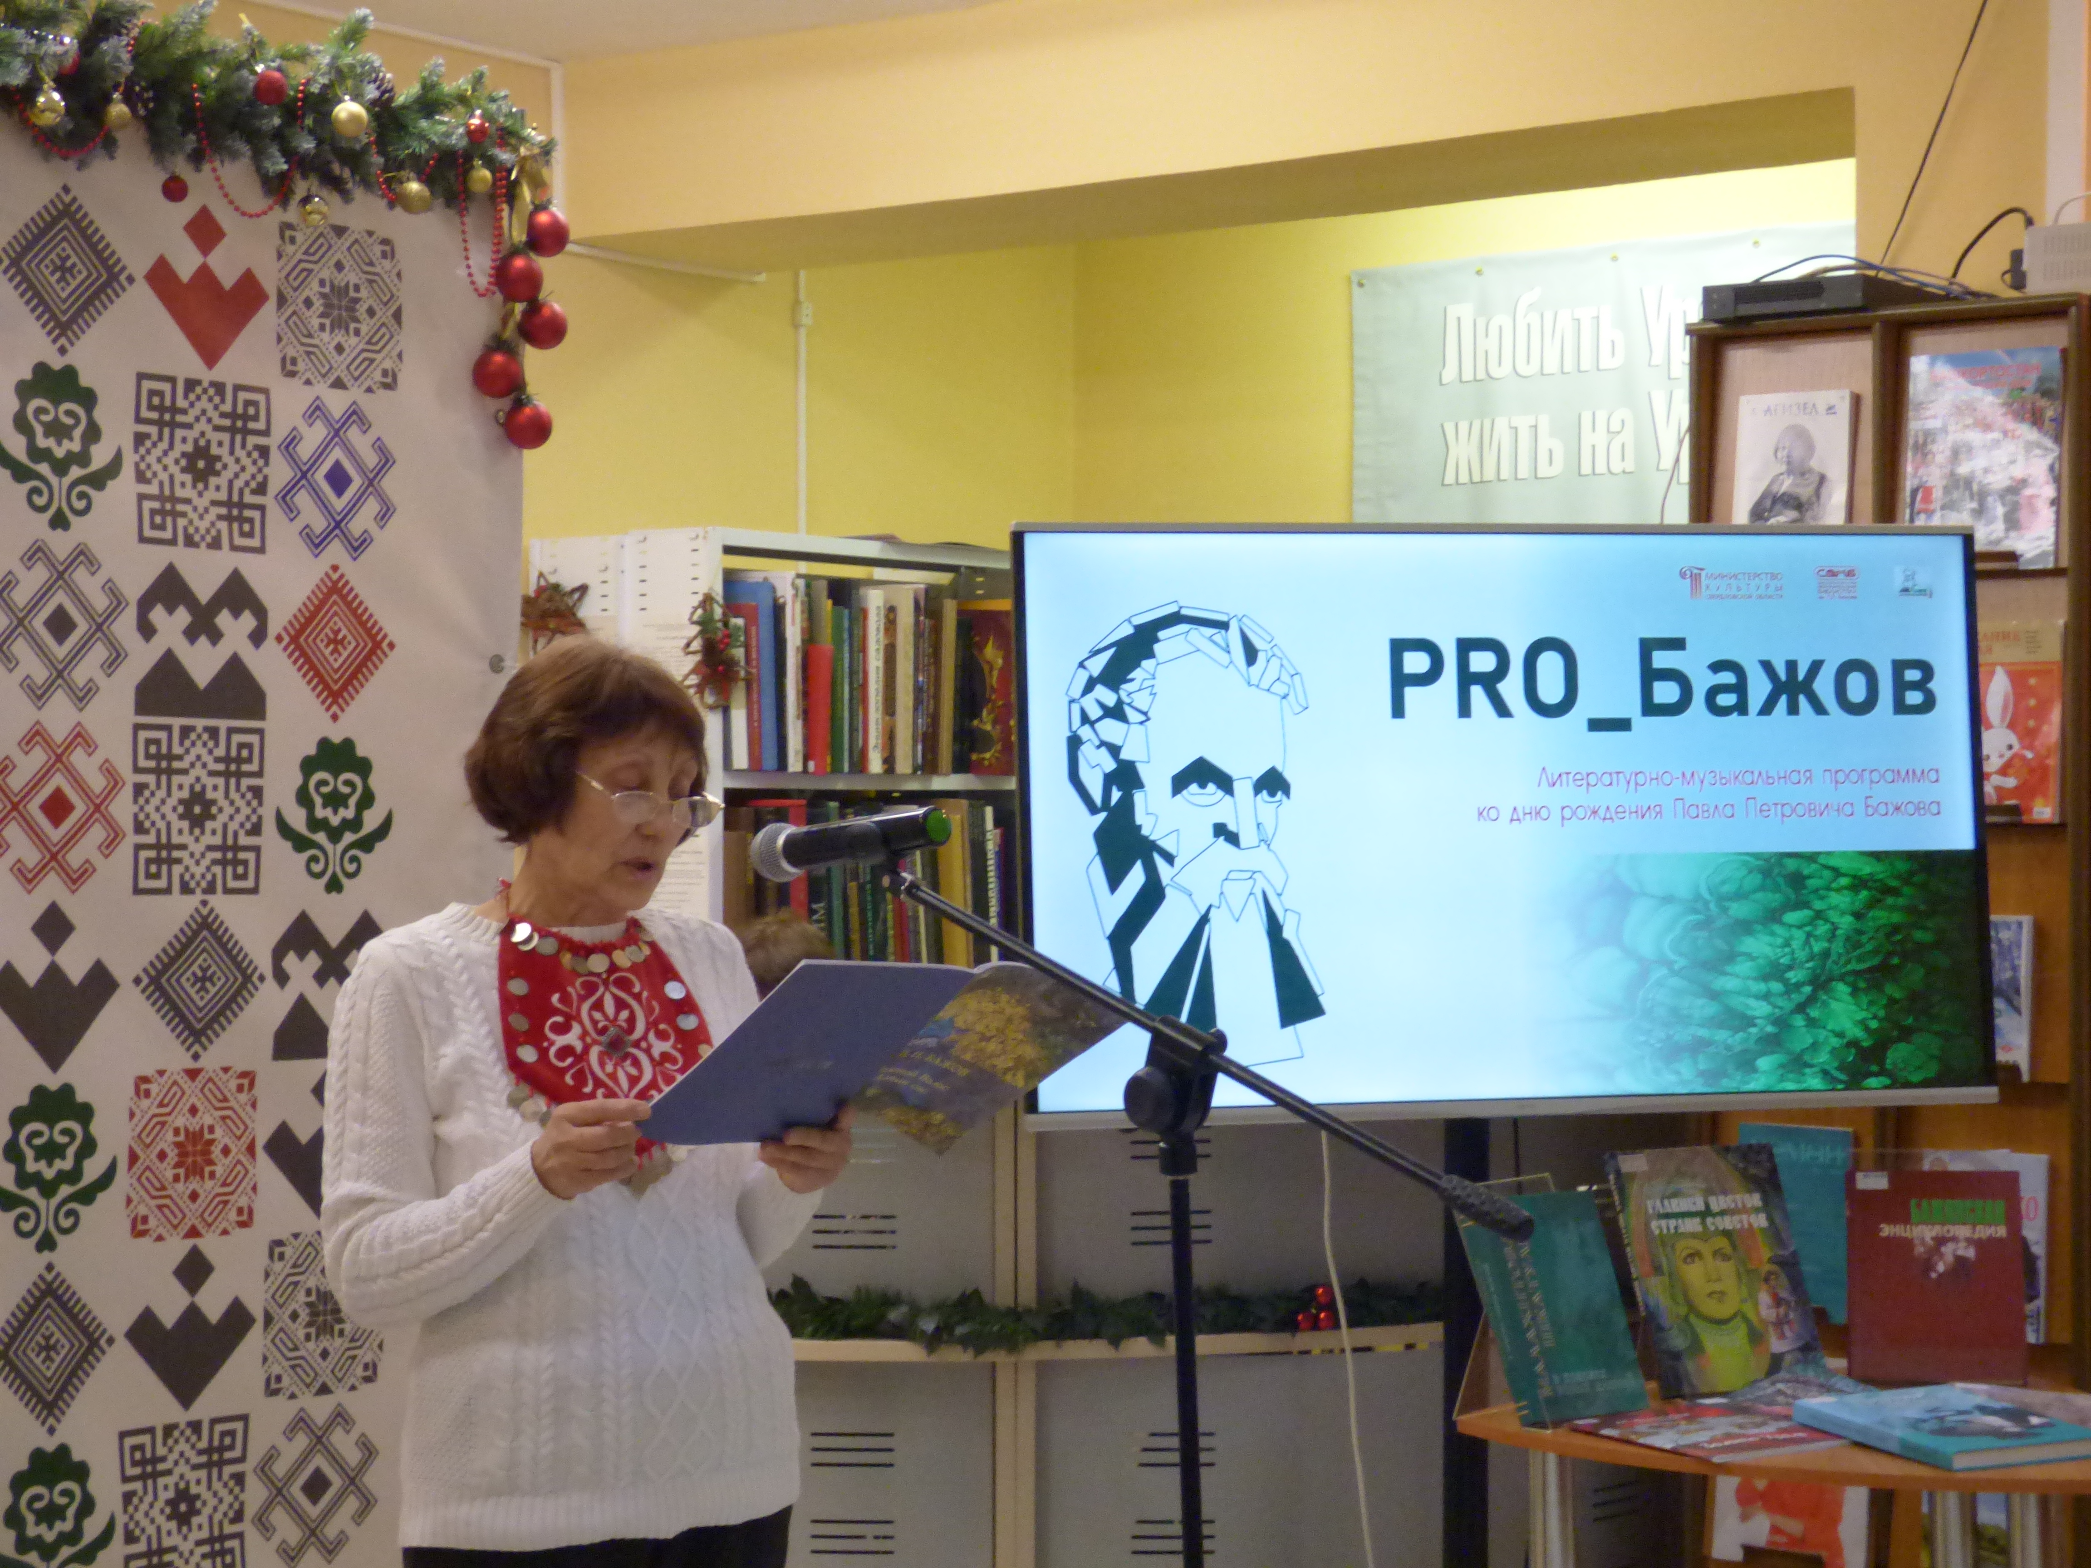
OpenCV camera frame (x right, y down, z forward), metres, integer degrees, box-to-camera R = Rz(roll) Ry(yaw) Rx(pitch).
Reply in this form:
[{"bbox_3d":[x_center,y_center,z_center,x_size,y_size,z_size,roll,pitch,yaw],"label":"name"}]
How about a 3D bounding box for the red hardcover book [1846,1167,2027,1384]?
[{"bbox_3d":[1.078,0.601,4.827,0.207,0.267,0.038,0,-24,10],"label":"red hardcover book"}]

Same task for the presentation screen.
[{"bbox_3d":[0.565,0.045,4.838,1.240,0.715,0.060,-1,-4,-14],"label":"presentation screen"}]

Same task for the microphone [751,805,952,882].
[{"bbox_3d":[-0.170,0.050,3.440,0.052,0.052,0.240,0,-7,-42],"label":"microphone"}]

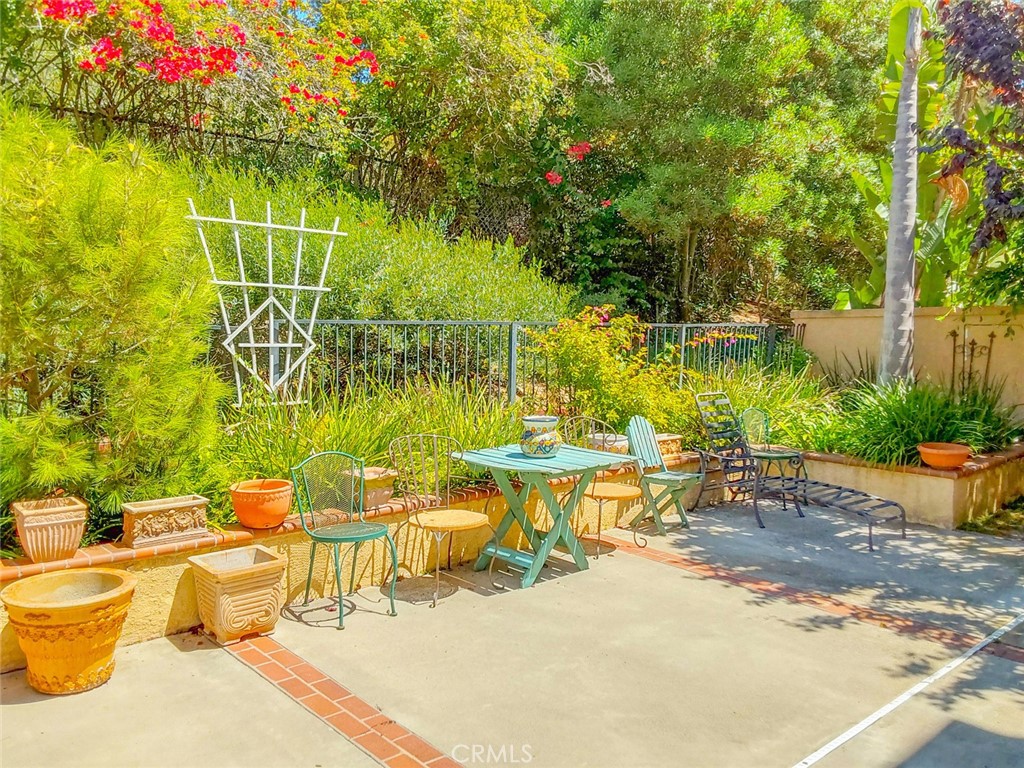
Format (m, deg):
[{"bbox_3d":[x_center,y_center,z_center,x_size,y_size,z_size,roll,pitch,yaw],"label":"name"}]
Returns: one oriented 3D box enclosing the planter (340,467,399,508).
[{"bbox_3d":[-0.843,0.623,4.948,0.265,0.195,0.270,-3,6,-43],"label":"planter"}]

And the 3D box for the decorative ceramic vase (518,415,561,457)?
[{"bbox_3d":[0.185,0.337,5.274,0.267,0.225,0.267,1,5,0],"label":"decorative ceramic vase"}]

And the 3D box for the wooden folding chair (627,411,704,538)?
[{"bbox_3d":[1.161,0.683,6.362,0.380,0.860,0.540,-3,6,-43],"label":"wooden folding chair"}]

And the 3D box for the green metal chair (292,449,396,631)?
[{"bbox_3d":[-0.884,0.801,4.438,0.440,0.850,0.470,-3,6,-43],"label":"green metal chair"}]

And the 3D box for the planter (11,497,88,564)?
[{"bbox_3d":[-2.094,0.670,3.770,0.255,0.240,0.270,-3,6,-42],"label":"planter"}]

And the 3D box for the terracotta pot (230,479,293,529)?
[{"bbox_3d":[-1.324,0.642,4.438,0.335,0.220,0.335,1,5,0],"label":"terracotta pot"}]

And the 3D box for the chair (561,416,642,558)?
[{"bbox_3d":[0.622,0.698,5.800,0.500,0.900,0.470,-3,6,-43],"label":"chair"}]

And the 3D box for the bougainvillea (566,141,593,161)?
[{"bbox_3d":[0.896,-3.101,11.000,0.345,0.266,0.270,1,5,0],"label":"bougainvillea"}]

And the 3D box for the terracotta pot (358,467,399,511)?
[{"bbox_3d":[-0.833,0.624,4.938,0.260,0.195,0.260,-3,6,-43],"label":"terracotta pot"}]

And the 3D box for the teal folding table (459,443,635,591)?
[{"bbox_3d":[0.189,0.820,5.230,0.785,0.730,0.890,-3,6,-44],"label":"teal folding table"}]

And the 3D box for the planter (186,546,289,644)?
[{"bbox_3d":[-1.363,1.061,4.146,0.360,0.360,0.365,-3,6,-43],"label":"planter"}]

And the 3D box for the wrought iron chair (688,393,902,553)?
[{"bbox_3d":[2.234,0.628,6.575,0.600,0.980,1.620,-3,6,-43],"label":"wrought iron chair"}]

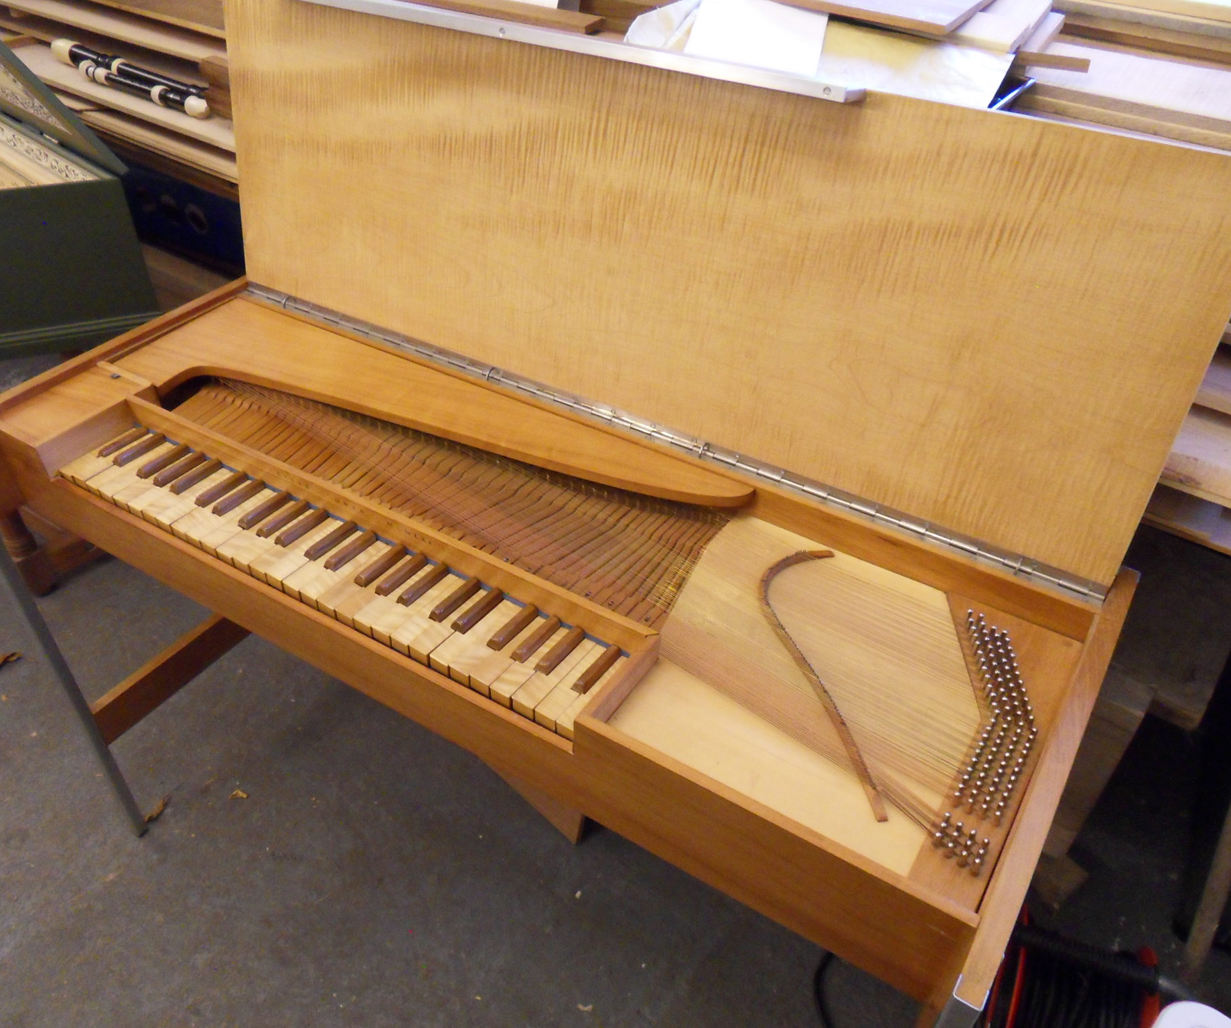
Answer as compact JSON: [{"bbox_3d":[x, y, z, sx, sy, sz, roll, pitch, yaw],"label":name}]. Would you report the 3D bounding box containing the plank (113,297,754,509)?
[{"bbox_3d":[-0.233,-0.098,1.034,0.763,0.015,0.196,22,45,26],"label":"plank"}]

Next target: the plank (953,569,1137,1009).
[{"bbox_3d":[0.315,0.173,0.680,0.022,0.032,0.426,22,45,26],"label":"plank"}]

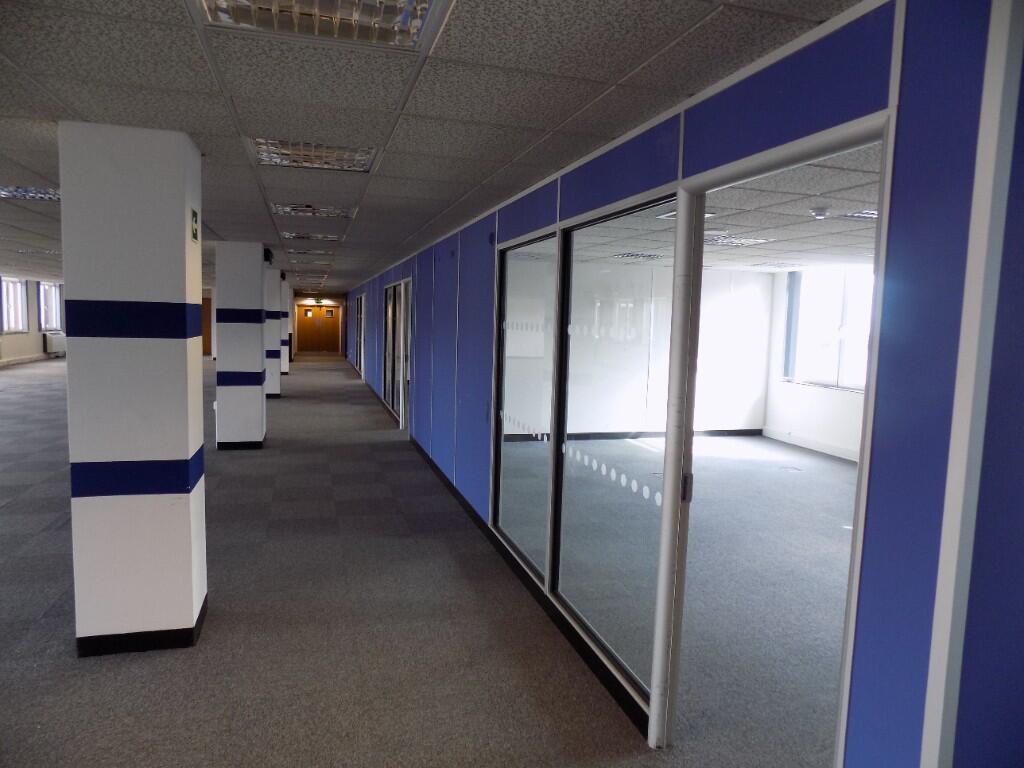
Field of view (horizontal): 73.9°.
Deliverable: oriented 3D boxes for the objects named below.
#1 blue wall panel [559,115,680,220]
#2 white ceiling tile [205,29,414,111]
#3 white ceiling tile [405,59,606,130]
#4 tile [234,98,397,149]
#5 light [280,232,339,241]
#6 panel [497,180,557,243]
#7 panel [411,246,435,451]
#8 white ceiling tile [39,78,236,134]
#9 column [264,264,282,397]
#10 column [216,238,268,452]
[{"bbox_3d":[0.429,-0.869,2.876,0.050,0.235,1.140,0,6,-17],"label":"blue wall panel"},{"bbox_3d":[-0.623,-0.993,2.183,0.600,0.020,0.600,0,6,-17],"label":"white ceiling tile"},{"bbox_3d":[-0.048,-0.993,2.354,0.600,0.020,0.600,0,6,-17],"label":"white ceiling tile"},{"bbox_3d":[-0.793,-1.053,2.755,0.600,0.020,0.600,0,6,-17],"label":"tile"},{"bbox_3d":[-1.982,-1.493,6.760,0.590,0.070,0.590,0,6,-17],"label":"light"},{"bbox_3d":[0.095,-0.989,4.003,0.050,0.235,1.140,0,6,-17],"label":"panel"},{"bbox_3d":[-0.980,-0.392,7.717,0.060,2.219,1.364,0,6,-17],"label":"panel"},{"bbox_3d":[-1.384,-1.063,2.606,0.605,0.025,0.605,0,6,-16],"label":"white ceiling tile"},{"bbox_3d":[-4.471,-0.915,12.423,0.481,2.320,0.449,0,6,-16],"label":"column"},{"bbox_3d":[-3.120,-0.439,7.861,0.481,2.320,0.449,0,6,-16],"label":"column"}]

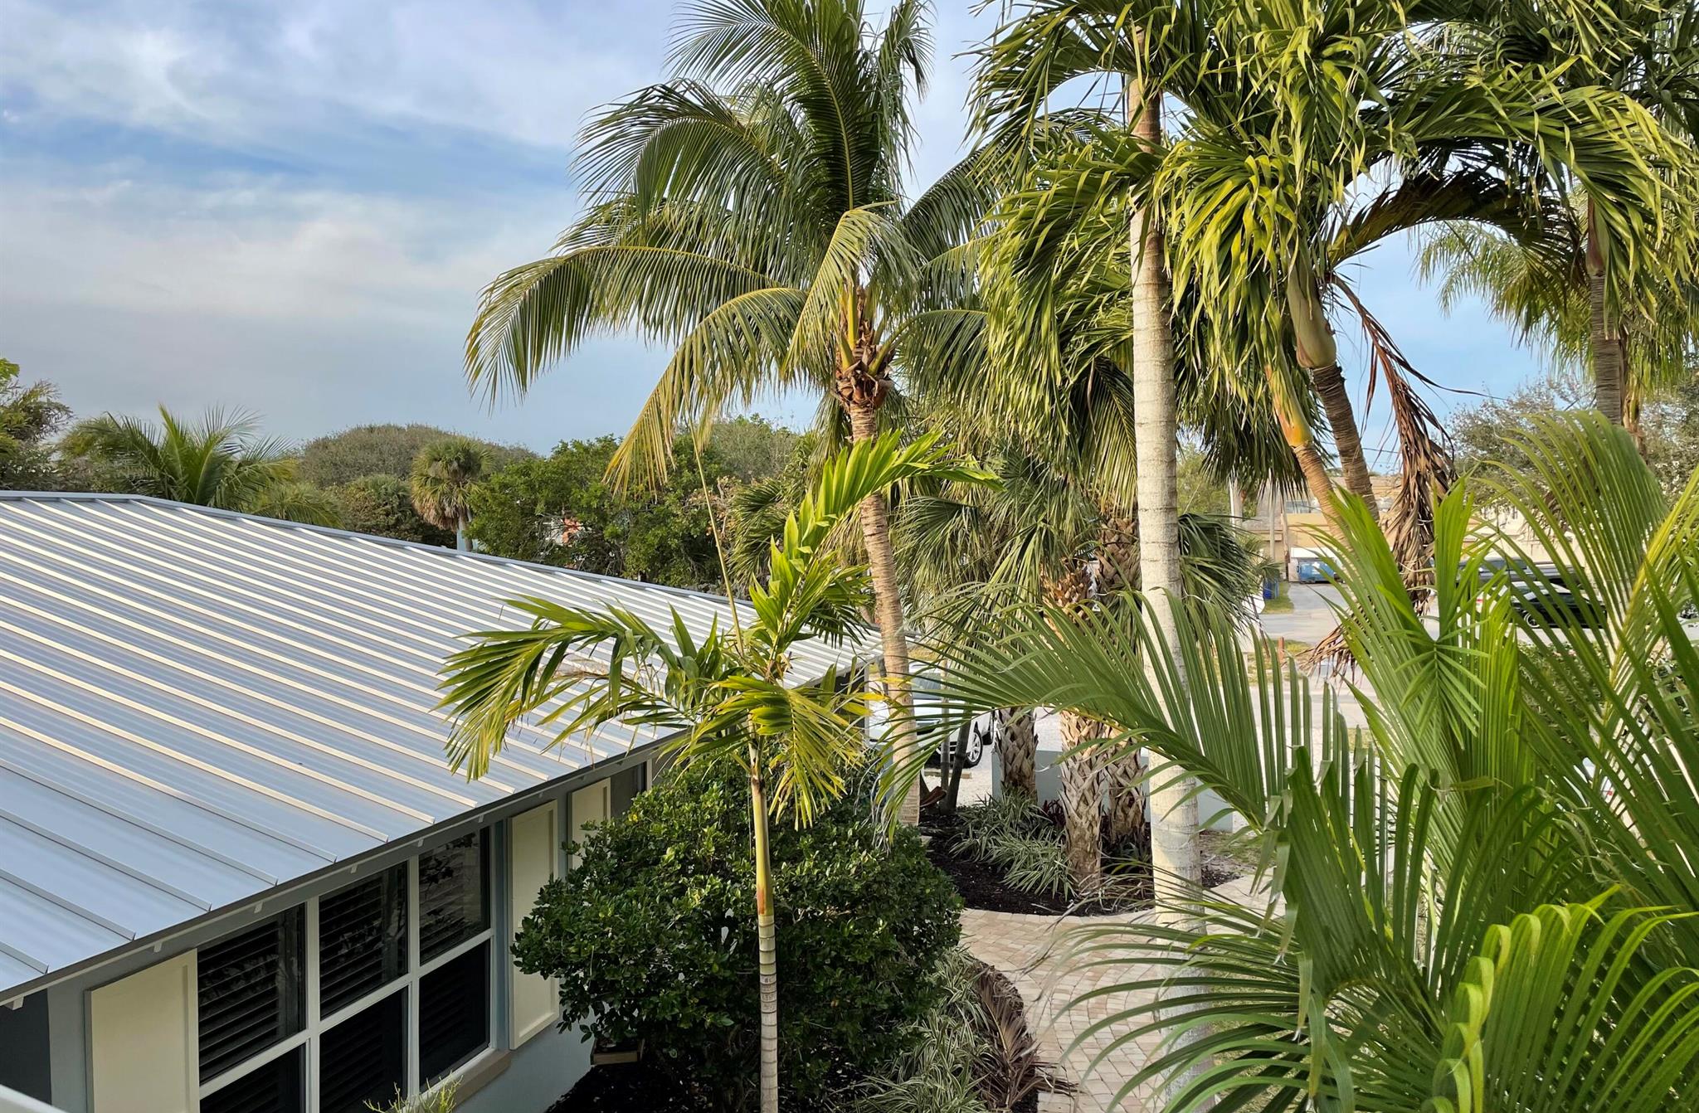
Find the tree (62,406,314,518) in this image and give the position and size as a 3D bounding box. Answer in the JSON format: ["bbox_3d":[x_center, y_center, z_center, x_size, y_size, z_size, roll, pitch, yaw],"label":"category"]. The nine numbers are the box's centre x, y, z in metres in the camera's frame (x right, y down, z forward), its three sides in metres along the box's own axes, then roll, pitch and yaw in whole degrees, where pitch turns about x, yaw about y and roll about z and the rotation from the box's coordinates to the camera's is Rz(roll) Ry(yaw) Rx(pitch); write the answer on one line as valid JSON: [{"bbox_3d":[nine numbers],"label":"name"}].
[{"bbox_3d":[-15.560,-0.300,30.000,5.800,6.300,5.500,0,2,0],"label":"tree"}]

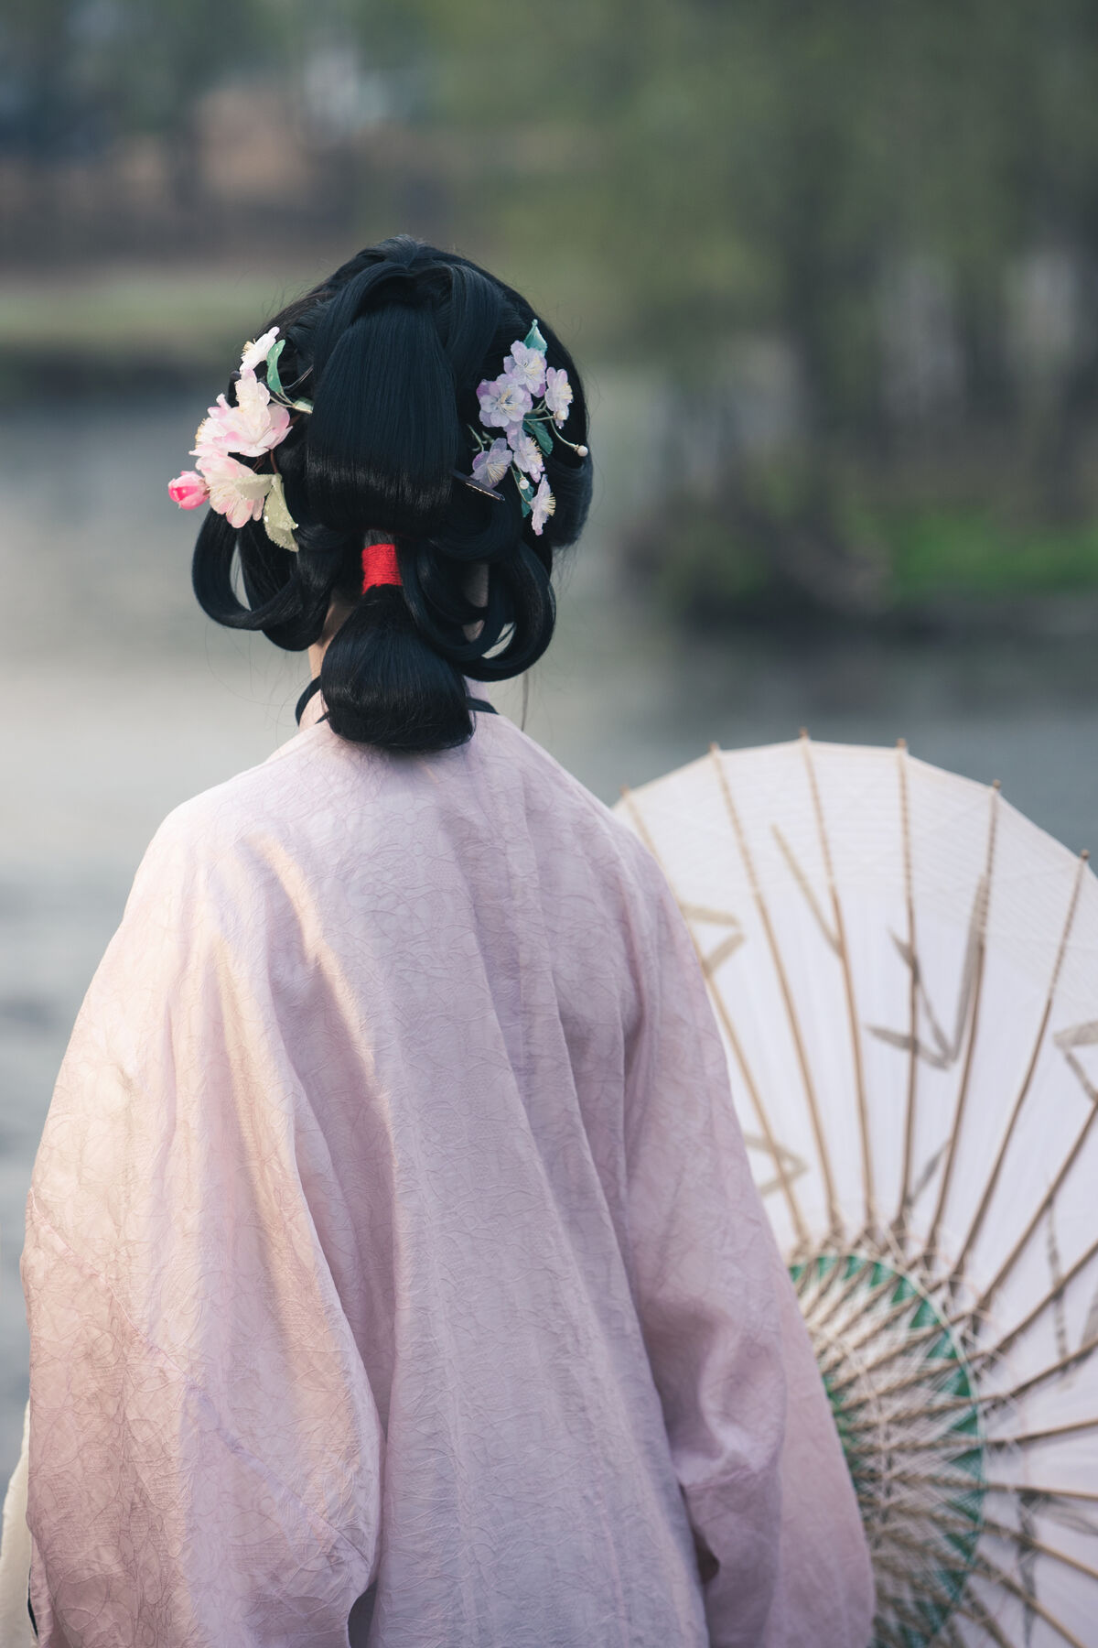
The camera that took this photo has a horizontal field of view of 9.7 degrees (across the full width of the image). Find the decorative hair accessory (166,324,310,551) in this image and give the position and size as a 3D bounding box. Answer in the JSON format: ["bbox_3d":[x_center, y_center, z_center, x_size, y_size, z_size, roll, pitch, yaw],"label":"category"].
[{"bbox_3d":[-0.182,-0.227,3.830,0.055,0.130,0.080,-5,7,-43],"label":"decorative hair accessory"}]

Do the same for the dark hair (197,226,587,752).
[{"bbox_3d":[-0.094,-0.197,3.870,0.235,0.300,0.250,1,5,13],"label":"dark hair"}]

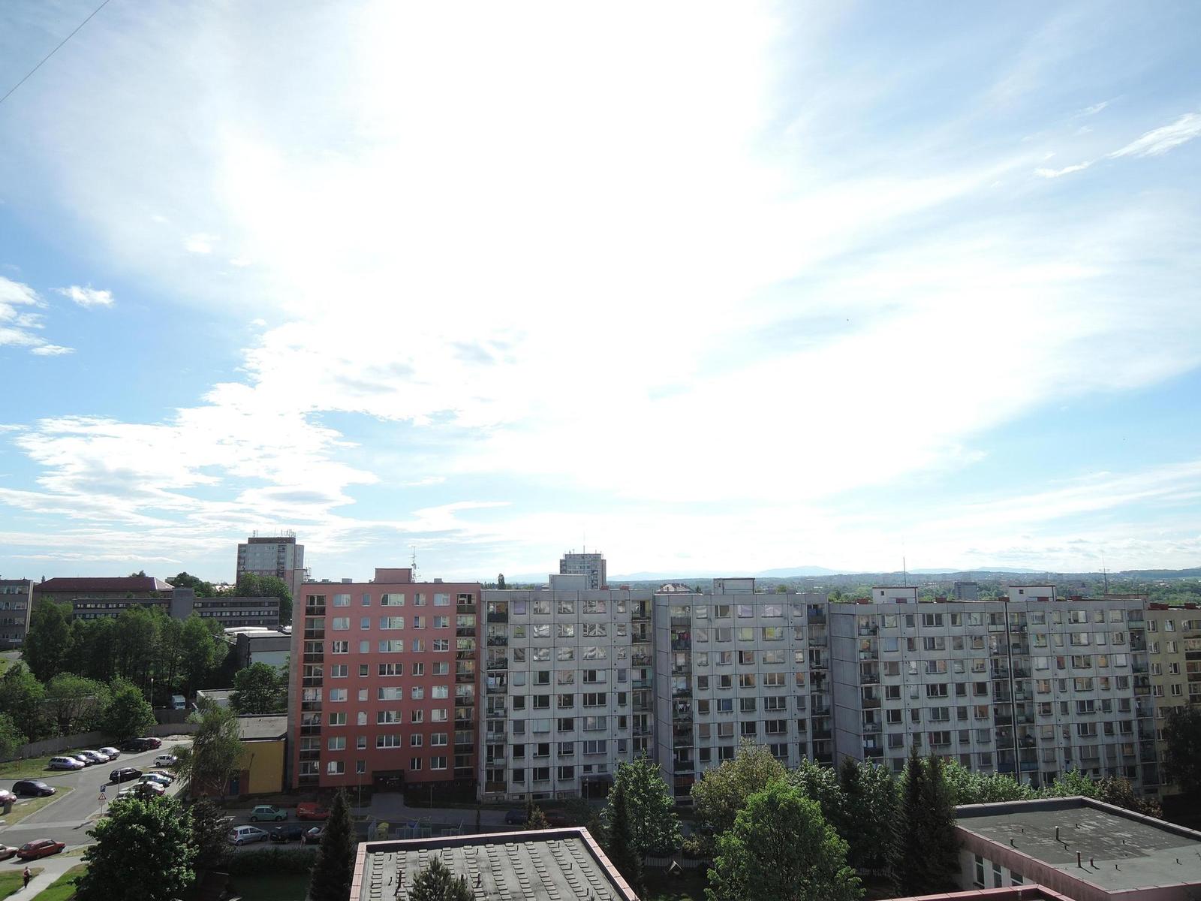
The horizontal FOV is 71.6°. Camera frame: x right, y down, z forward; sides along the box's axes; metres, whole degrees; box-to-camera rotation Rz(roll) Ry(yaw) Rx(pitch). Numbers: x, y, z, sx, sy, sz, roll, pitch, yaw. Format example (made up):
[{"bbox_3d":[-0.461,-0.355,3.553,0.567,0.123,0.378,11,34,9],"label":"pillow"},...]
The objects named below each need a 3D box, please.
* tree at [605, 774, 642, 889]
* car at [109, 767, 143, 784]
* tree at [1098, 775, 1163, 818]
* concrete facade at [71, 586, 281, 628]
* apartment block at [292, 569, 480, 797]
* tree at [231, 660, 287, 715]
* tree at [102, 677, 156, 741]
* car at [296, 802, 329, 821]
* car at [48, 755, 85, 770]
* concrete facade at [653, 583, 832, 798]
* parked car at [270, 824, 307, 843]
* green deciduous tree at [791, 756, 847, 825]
[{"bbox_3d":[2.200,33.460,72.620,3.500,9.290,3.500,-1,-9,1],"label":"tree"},{"bbox_3d":[-61.630,41.780,107.950,1.680,1.480,4.000,-6,-10,33],"label":"car"},{"bbox_3d":[64.150,42.230,100.410,6.800,5.800,6.000,-5,-10,31],"label":"tree"},{"bbox_3d":[-156.980,59.980,314.740,72.800,14.800,12.000,1,-9,-7],"label":"concrete facade"},{"bbox_3d":[-26.950,28.930,107.140,21.500,27.010,11.500,2,-9,-13],"label":"apartment block"},{"bbox_3d":[-52.410,38.440,128.380,8.400,11.620,8.200,3,-9,-21],"label":"tree"},{"bbox_3d":[-73.790,40.480,130.720,7.700,9.540,7.400,4,-10,-28],"label":"tree"},{"bbox_3d":[-30.510,38.540,89.200,4.000,1.550,1.670,0,-9,-5],"label":"car"},{"bbox_3d":[-75.220,44.130,117.620,4.400,1.470,1.740,0,-8,-2],"label":"car"},{"bbox_3d":[17.620,30.140,107.960,21.500,26.520,11.500,2,-9,-13],"label":"concrete facade"},{"bbox_3d":[-32.520,39.590,86.350,3.950,1.470,1.720,7,-11,-40],"label":"parked car"},{"bbox_3d":[23.120,37.150,87.520,6.300,9.500,6.200,-2,-9,14],"label":"green deciduous tree"}]

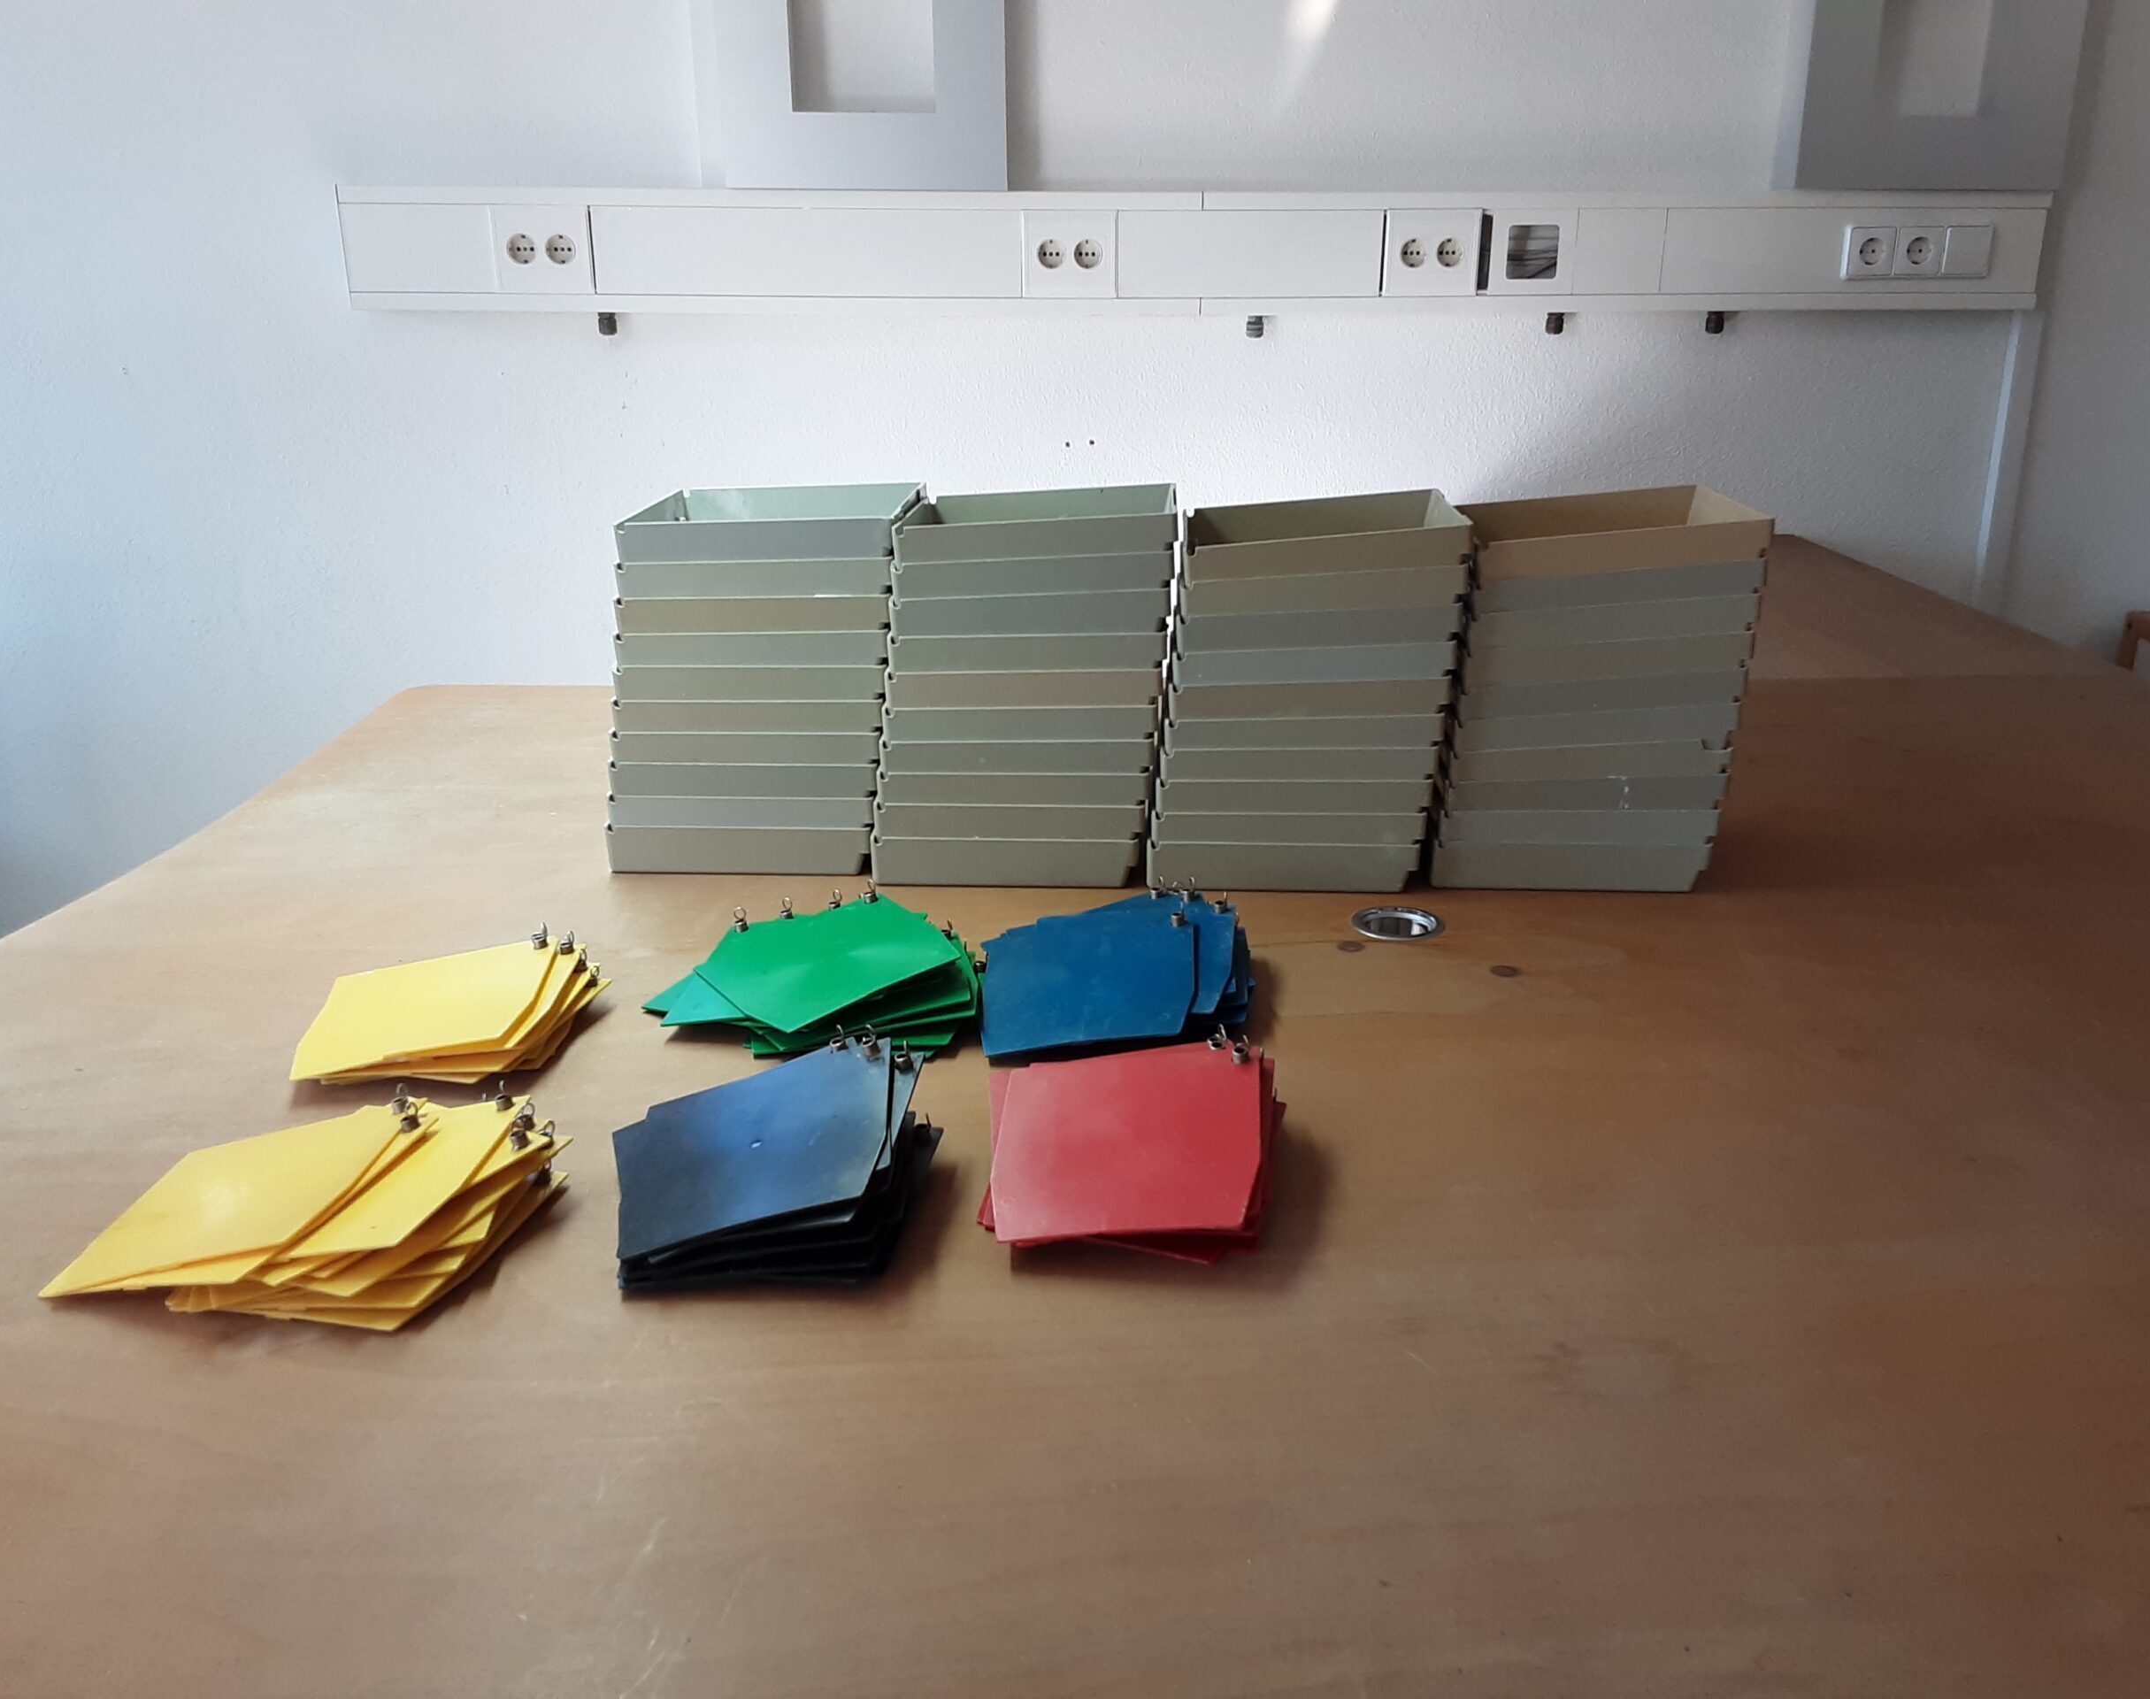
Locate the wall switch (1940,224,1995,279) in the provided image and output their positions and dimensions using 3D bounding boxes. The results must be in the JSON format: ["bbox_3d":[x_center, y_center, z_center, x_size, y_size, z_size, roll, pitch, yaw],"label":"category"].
[{"bbox_3d":[1.325,-0.886,2.717,0.072,0.078,0.013,-1,16,-3],"label":"wall switch"}]

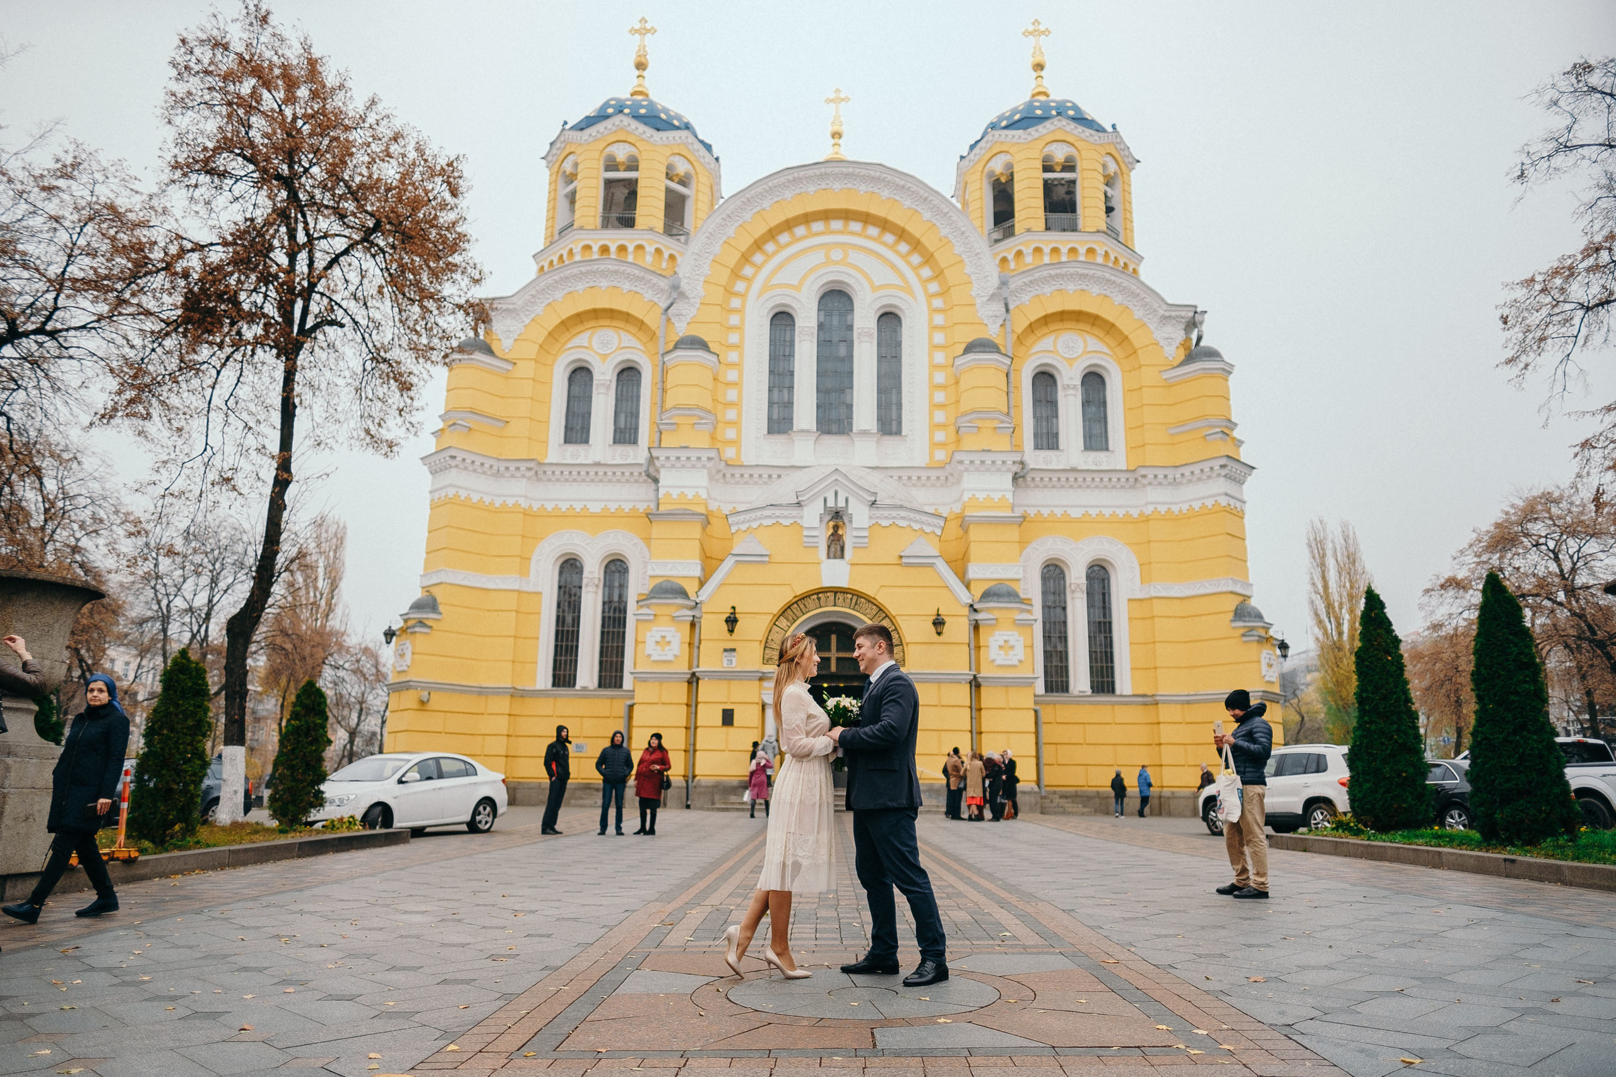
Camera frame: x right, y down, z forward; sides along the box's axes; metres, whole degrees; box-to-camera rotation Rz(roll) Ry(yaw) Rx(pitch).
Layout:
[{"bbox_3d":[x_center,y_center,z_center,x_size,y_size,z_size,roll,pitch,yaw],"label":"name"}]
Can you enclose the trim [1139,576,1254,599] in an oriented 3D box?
[{"bbox_3d":[12.522,1.590,34.111,3.550,0.450,1.400,1,-12,2],"label":"trim"}]

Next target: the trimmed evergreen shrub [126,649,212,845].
[{"bbox_3d":[-6.806,2.233,11.614,0.900,2.080,0.900,1,-12,2],"label":"trimmed evergreen shrub"}]

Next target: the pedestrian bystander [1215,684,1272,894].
[{"bbox_3d":[3.953,2.317,9.786,0.520,1.820,0.520,0,-13,6],"label":"pedestrian bystander"}]

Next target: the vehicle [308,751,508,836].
[{"bbox_3d":[-7.172,4.459,18.949,1.780,1.460,4.550,-4,-13,22],"label":"vehicle"}]

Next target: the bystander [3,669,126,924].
[{"bbox_3d":[-4.978,1.730,7.302,0.500,1.620,0.780,-3,-13,15],"label":"bystander"}]

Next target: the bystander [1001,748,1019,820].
[{"bbox_3d":[5.117,6.232,27.324,0.420,1.720,0.500,5,-13,-16],"label":"bystander"}]

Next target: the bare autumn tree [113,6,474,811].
[{"bbox_3d":[-7.903,-2.447,16.516,5.663,13.215,5.463,1,-13,1],"label":"bare autumn tree"}]

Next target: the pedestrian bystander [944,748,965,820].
[{"bbox_3d":[3.673,6.085,26.777,0.420,1.759,0.520,13,-17,-43],"label":"pedestrian bystander"}]

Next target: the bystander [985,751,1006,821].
[{"bbox_3d":[4.554,6.083,26.460,0.450,1.662,0.500,-7,-15,30],"label":"bystander"}]

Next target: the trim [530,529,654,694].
[{"bbox_3d":[-7.130,2.289,35.372,3.870,5.300,0.600,1,-12,1],"label":"trim"}]

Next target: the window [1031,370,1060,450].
[{"bbox_3d":[8.626,-4.652,38.993,0.950,3.080,0.300,1,-12,1],"label":"window"}]

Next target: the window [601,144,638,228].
[{"bbox_3d":[-6.818,-12.767,39.274,1.400,3.400,0.500,1,-12,2],"label":"window"}]

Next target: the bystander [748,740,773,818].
[{"bbox_3d":[-1.148,6.047,26.535,0.600,1.621,0.450,-1,-13,6],"label":"bystander"}]

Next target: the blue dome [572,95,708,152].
[{"bbox_3d":[-6.622,-15.698,41.949,6.100,3.539,6.100,1,-13,1],"label":"blue dome"}]

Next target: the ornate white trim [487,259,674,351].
[{"bbox_3d":[-7.666,-7.752,36.694,6.304,3.379,0.900,1,-13,1],"label":"ornate white trim"}]

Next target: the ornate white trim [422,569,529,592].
[{"bbox_3d":[-11.440,1.413,36.453,3.700,0.520,1.500,1,-12,1],"label":"ornate white trim"}]

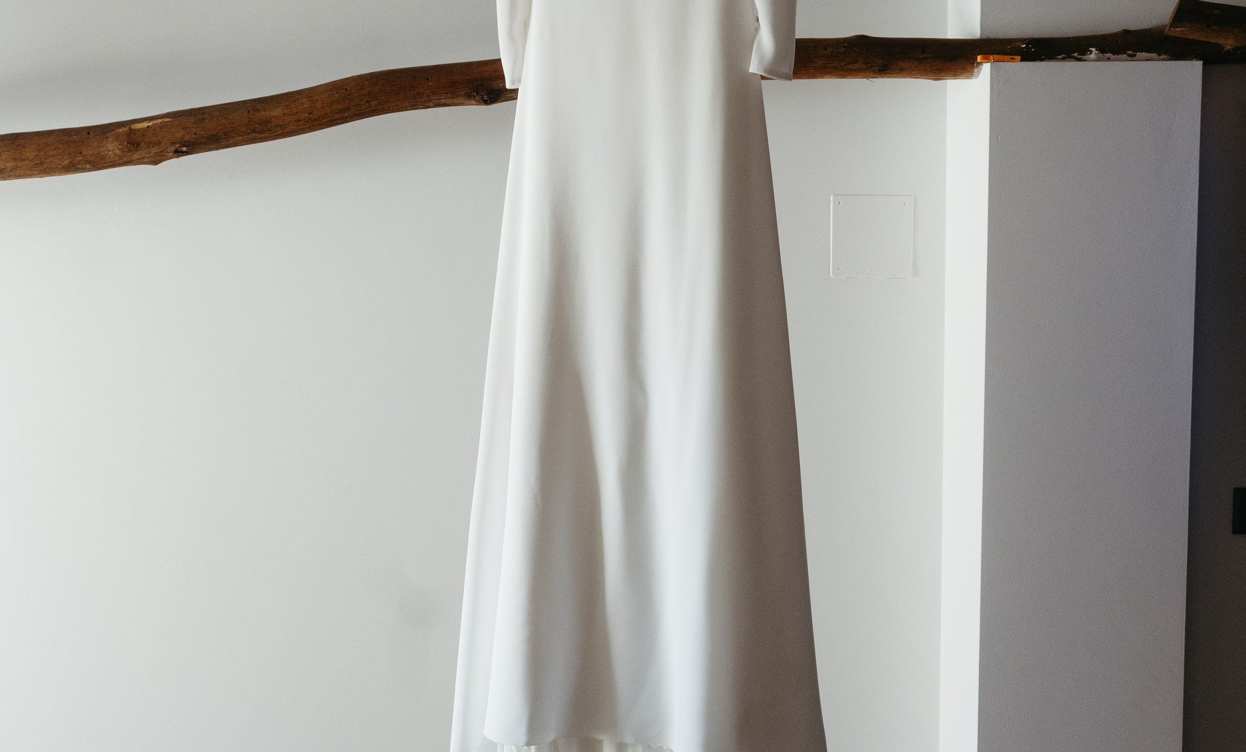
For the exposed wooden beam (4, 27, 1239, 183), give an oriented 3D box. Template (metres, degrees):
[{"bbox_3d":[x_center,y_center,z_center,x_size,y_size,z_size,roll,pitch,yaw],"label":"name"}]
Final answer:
[{"bbox_3d":[0.005,-0.460,1.960,1.986,0.122,0.095,-5,4,-1],"label":"exposed wooden beam"}]

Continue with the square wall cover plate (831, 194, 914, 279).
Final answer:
[{"bbox_3d":[0.436,-0.243,2.171,0.145,0.143,0.012,-1,4,0],"label":"square wall cover plate"}]

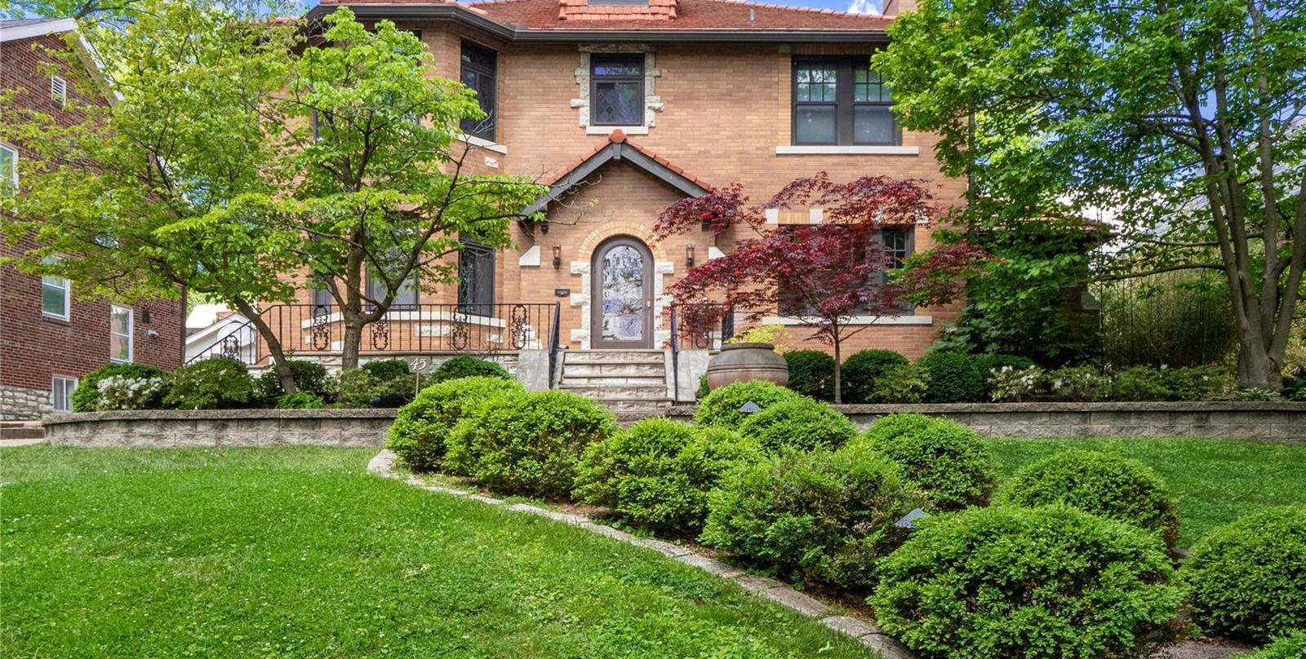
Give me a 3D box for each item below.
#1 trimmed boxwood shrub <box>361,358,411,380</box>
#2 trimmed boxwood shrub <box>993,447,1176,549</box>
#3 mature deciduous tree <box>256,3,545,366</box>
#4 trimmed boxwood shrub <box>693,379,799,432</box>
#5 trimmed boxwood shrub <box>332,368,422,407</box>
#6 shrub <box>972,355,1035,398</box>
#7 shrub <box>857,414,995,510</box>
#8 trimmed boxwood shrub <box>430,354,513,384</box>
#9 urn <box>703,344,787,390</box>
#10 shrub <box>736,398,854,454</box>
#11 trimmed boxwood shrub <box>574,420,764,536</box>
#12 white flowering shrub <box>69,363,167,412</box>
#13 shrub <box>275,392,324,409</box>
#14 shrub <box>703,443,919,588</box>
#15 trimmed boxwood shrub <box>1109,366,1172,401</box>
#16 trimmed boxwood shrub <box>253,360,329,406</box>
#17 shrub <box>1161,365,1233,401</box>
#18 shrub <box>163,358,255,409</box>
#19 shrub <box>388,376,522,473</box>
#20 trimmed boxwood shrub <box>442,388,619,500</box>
[{"bbox_3d":[-3.525,0.692,12.411,0.739,0.625,0.739,0,-4,0],"label":"trimmed boxwood shrub"},{"bbox_3d":[2.986,1.155,6.501,1.202,0.645,1.182,0,-4,0],"label":"trimmed boxwood shrub"},{"bbox_3d":[-3.170,-1.512,11.722,3.595,4.935,3.349,0,-4,0],"label":"mature deciduous tree"},{"bbox_3d":[0.961,0.879,9.400,1.100,0.722,1.050,0,-1,0],"label":"trimmed boxwood shrub"},{"bbox_3d":[-3.308,0.709,11.300,1.000,0.489,0.800,0,-1,0],"label":"trimmed boxwood shrub"},{"bbox_3d":[4.240,0.601,11.426,0.758,0.611,0.739,0,-4,0],"label":"shrub"},{"bbox_3d":[2.134,0.996,7.400,1.120,0.664,1.080,0,-1,0],"label":"shrub"},{"bbox_3d":[-2.372,0.687,12.214,1.034,0.714,0.985,0,-4,0],"label":"trimmed boxwood shrub"},{"bbox_3d":[1.151,0.553,11.500,0.990,0.759,0.990,0,-1,0],"label":"urn"},{"bbox_3d":[1.308,0.953,8.600,1.100,0.660,1.050,0,-1,0],"label":"shrub"},{"bbox_3d":[0.121,1.093,7.191,1.428,0.808,1.280,0,-4,0],"label":"trimmed boxwood shrub"},{"bbox_3d":[-6.639,0.719,11.722,1.152,0.591,0.936,0,-4,0],"label":"white flowering shrub"},{"bbox_3d":[-4.100,0.823,10.950,0.580,0.225,0.500,0,-1,0],"label":"shrub"},{"bbox_3d":[0.998,1.135,6.008,1.379,0.822,1.280,0,-4,0],"label":"shrub"},{"bbox_3d":[5.909,0.675,11.426,0.729,0.463,0.690,0,-4,0],"label":"trimmed boxwood shrub"},{"bbox_3d":[-4.603,0.707,12.000,0.970,0.610,0.850,0,-1,0],"label":"trimmed boxwood shrub"},{"bbox_3d":[6.589,0.670,11.426,0.827,0.492,0.739,0,-4,0],"label":"shrub"},{"bbox_3d":[-5.278,0.648,11.200,1.070,0.618,0.900,0,-1,0],"label":"shrub"},{"bbox_3d":[-1.968,0.915,9.400,1.320,0.874,1.200,0,-1,0],"label":"shrub"},{"bbox_3d":[-1.070,0.968,8.274,1.478,0.882,1.330,0,-4,0],"label":"trimmed boxwood shrub"}]

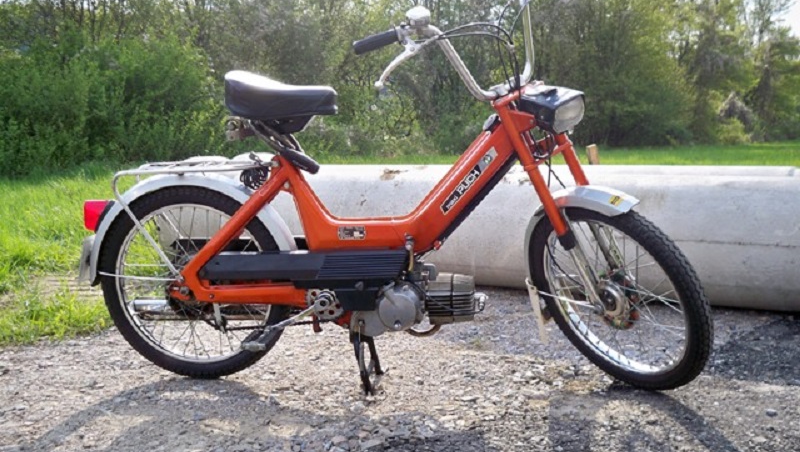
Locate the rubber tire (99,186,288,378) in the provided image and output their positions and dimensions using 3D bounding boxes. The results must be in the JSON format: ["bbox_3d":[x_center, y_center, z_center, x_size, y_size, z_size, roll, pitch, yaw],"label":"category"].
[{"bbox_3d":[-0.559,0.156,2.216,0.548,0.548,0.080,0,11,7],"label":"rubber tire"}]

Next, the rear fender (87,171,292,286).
[{"bbox_3d":[-0.566,0.014,2.188,0.600,0.320,0.078,0,11,7],"label":"rear fender"}]

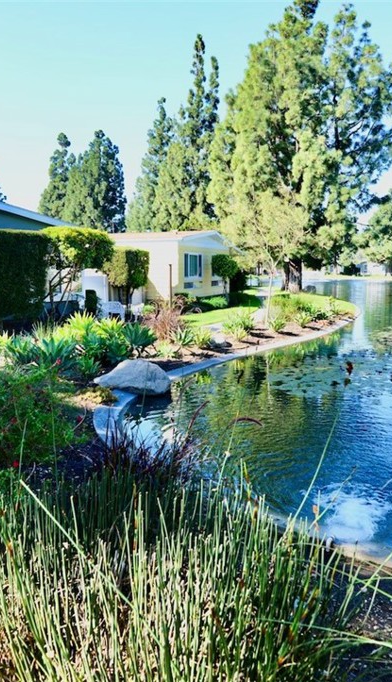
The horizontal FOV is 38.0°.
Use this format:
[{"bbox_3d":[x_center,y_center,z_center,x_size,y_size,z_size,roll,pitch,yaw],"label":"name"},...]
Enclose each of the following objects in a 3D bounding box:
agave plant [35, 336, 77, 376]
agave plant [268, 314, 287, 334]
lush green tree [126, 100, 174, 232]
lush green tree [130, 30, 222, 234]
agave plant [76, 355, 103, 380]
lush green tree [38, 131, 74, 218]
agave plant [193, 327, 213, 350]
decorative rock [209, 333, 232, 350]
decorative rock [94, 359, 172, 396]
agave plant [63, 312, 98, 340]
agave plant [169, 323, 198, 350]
[{"bbox_3d":[-2.350,0.217,9.466,0.720,0.660,0.720,0,8,0],"label":"agave plant"},{"bbox_3d":[2.135,-0.452,14.681,0.480,0.470,0.480,0,8,0],"label":"agave plant"},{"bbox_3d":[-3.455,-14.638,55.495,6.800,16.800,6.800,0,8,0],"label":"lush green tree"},{"bbox_3d":[-1.607,-13.351,42.511,7.200,17.908,7.200,0,8,0],"label":"lush green tree"},{"bbox_3d":[-1.514,0.384,8.084,0.340,0.350,0.340,0,8,0],"label":"agave plant"},{"bbox_3d":[-14.701,-14.454,60.543,4.600,14.851,4.600,0,8,0],"label":"lush green tree"},{"bbox_3d":[0.139,-0.087,12.091,0.450,0.500,0.450,0,8,0],"label":"agave plant"},{"bbox_3d":[0.487,0.010,11.313,0.430,0.270,0.380,0,8,0],"label":"decorative rock"},{"bbox_3d":[-0.851,0.497,7.747,0.980,0.420,0.600,-1,8,-6],"label":"decorative rock"},{"bbox_3d":[-2.188,-0.227,10.775,0.680,0.620,0.650,0,8,0],"label":"agave plant"},{"bbox_3d":[-0.291,-0.122,12.224,0.580,0.530,0.580,0,8,0],"label":"agave plant"}]

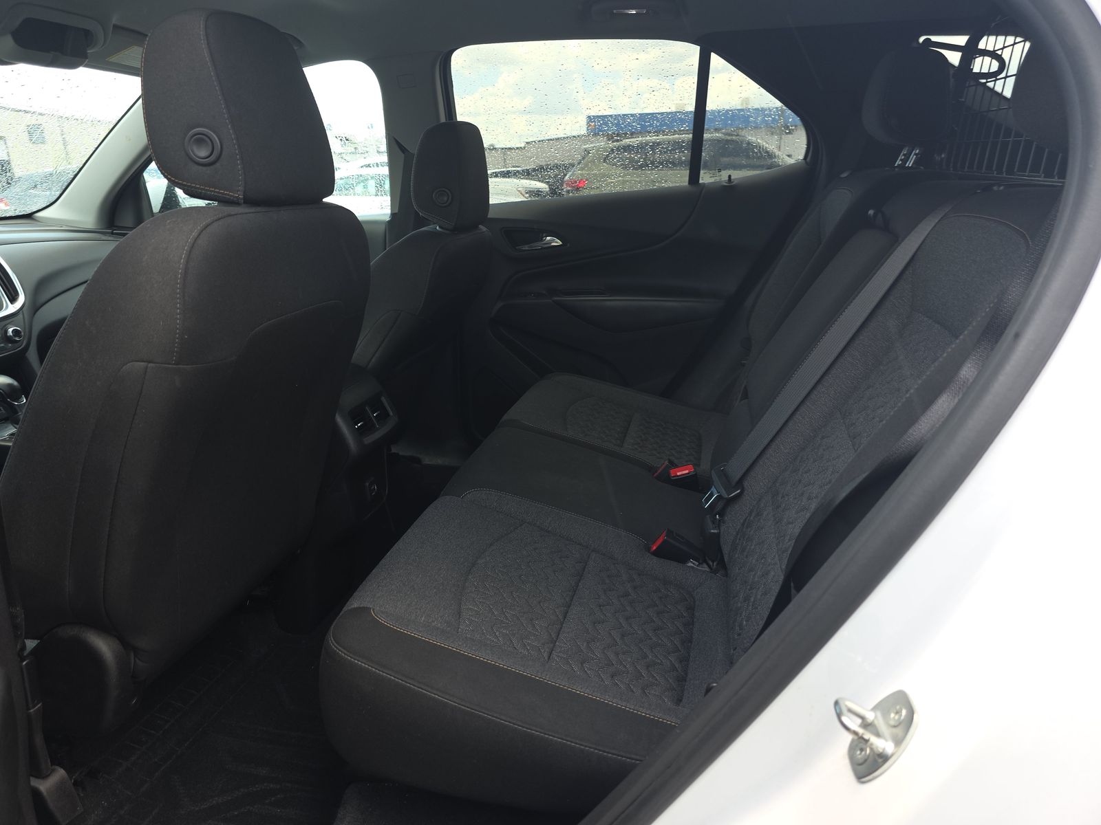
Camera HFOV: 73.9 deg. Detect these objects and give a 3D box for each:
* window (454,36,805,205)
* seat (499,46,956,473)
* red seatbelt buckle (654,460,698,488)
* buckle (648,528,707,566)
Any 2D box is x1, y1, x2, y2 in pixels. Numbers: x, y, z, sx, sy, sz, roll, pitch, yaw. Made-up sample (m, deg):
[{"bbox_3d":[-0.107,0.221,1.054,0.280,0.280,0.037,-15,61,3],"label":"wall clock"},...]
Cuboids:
[{"bbox_3d":[0.183,-0.703,1.807,0.870,0.380,0.040,4,36,12],"label":"window"},{"bbox_3d":[0.335,-0.277,1.600,0.840,0.920,0.440,4,19,12],"label":"seat"},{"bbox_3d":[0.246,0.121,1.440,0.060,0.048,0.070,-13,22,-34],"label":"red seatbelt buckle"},{"bbox_3d":[0.203,0.215,1.160,0.085,0.042,0.032,21,21,6],"label":"buckle"}]

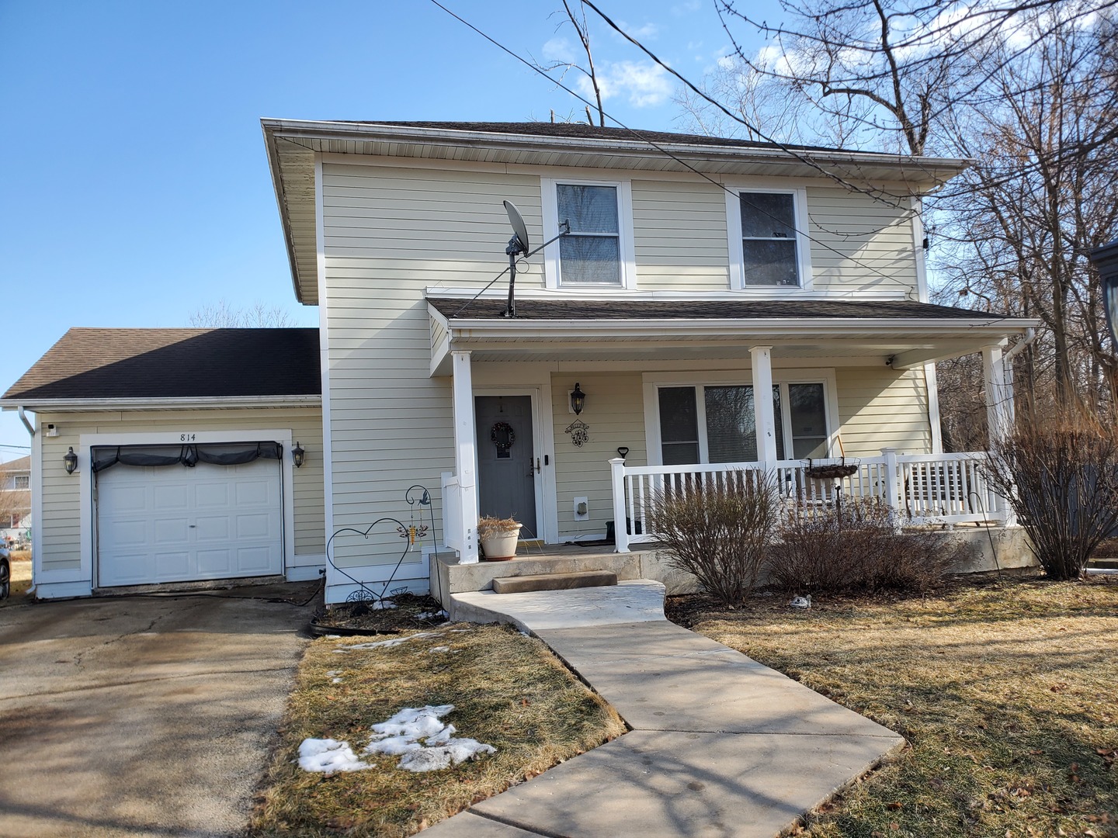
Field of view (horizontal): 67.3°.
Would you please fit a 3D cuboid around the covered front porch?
[{"bbox_3d":[2.092,0.107,10.233,7.116,3.745,2.353,-2,-4,-14],"label":"covered front porch"}]

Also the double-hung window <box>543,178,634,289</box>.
[{"bbox_3d":[0.410,-2.485,11.242,1.263,1.507,0.116,-2,-4,-14],"label":"double-hung window"}]

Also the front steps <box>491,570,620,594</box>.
[{"bbox_3d":[-0.031,1.670,8.561,1.229,0.113,0.369,-2,-4,-14],"label":"front steps"}]

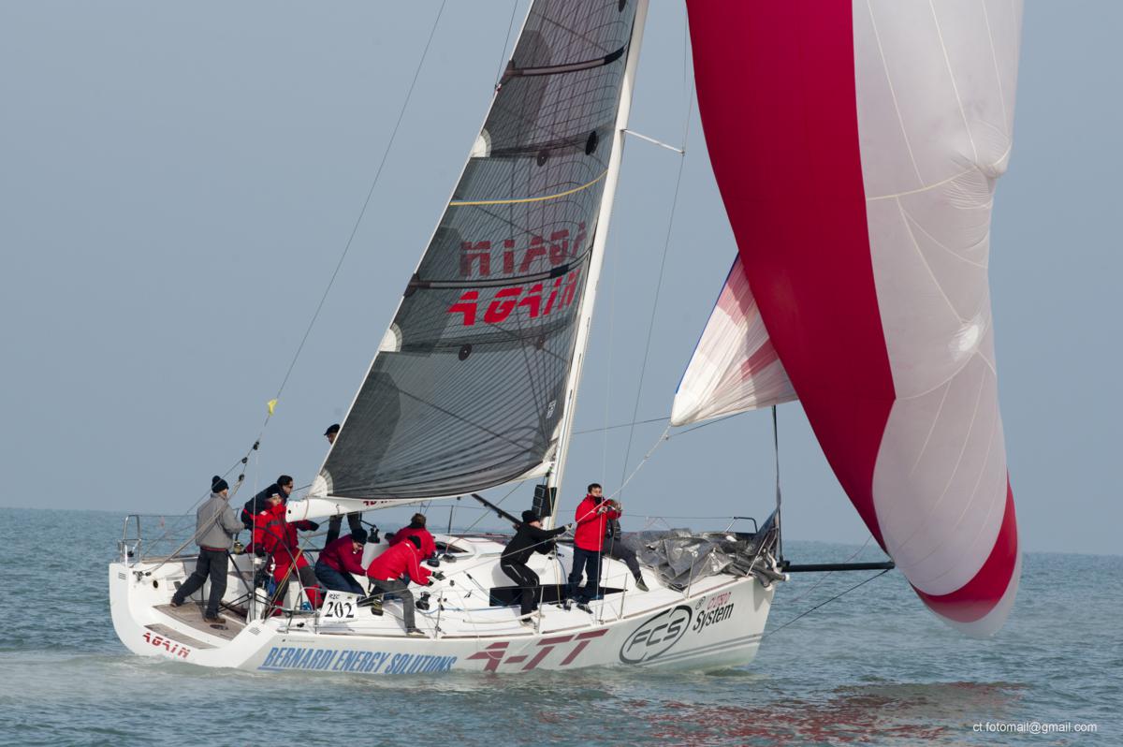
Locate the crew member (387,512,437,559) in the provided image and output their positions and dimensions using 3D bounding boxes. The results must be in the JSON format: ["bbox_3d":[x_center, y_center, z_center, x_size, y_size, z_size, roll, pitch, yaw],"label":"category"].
[{"bbox_3d":[-1.952,2.430,122.300,0.620,1.200,0.750,2,-1,30],"label":"crew member"}]

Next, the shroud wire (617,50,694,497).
[{"bbox_3d":[1.257,-1.305,122.050,0.080,5.943,0.080,15,9,42],"label":"shroud wire"}]

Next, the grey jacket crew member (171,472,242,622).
[{"bbox_3d":[-4.530,2.250,119.900,0.850,1.860,0.600,3,-1,-28],"label":"grey jacket crew member"}]

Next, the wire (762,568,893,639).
[{"bbox_3d":[3.629,3.158,127.900,0.040,0.040,2.708,2,21,45],"label":"wire"}]

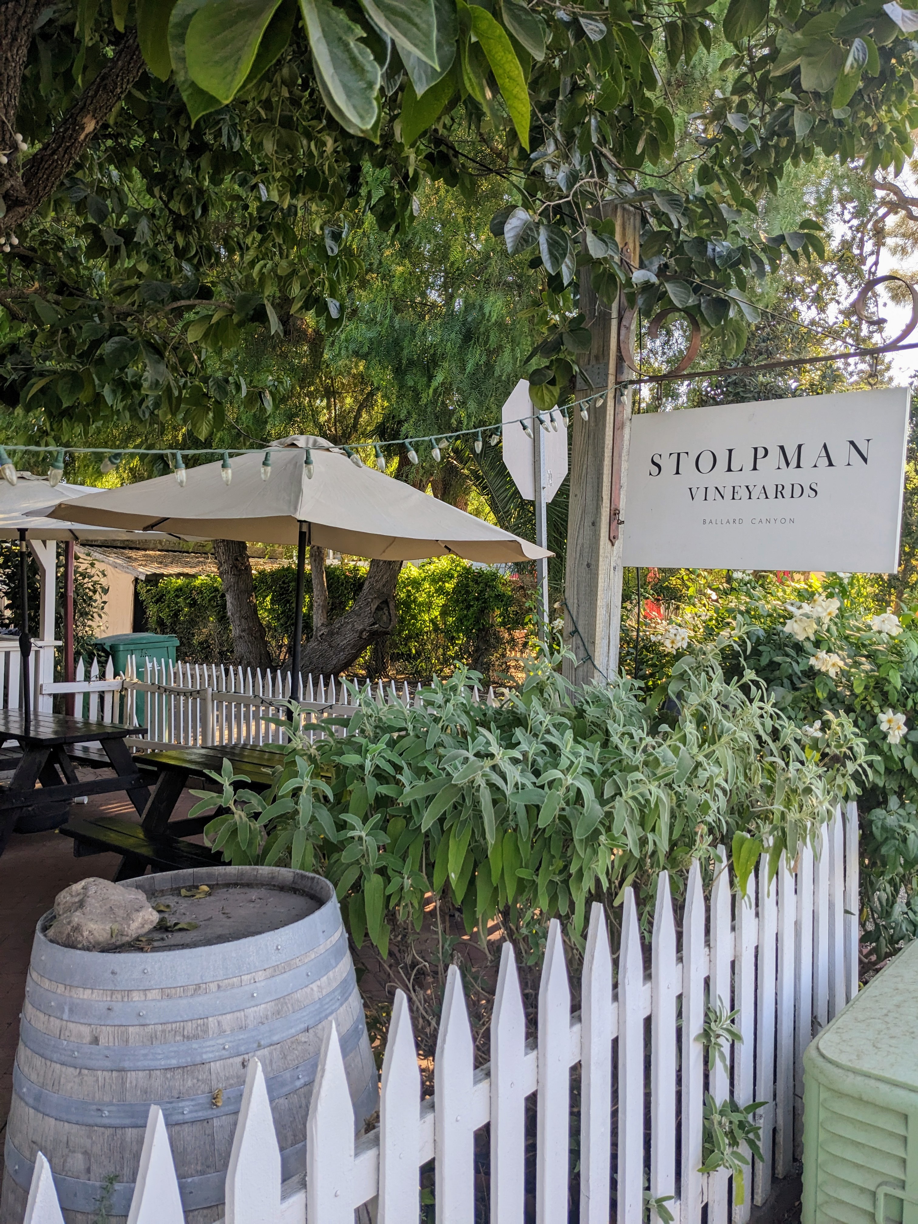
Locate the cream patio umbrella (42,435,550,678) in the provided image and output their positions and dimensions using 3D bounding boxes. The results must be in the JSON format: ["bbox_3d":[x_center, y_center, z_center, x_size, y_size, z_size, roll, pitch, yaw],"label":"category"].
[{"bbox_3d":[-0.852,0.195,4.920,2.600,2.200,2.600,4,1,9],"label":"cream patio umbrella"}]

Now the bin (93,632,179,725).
[{"bbox_3d":[-3.450,0.790,10.200,0.820,1.130,0.660,0,1,-26],"label":"bin"}]

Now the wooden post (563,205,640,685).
[{"bbox_3d":[0.475,0.030,3.400,0.145,2.950,0.145,3,0,42],"label":"wooden post"}]

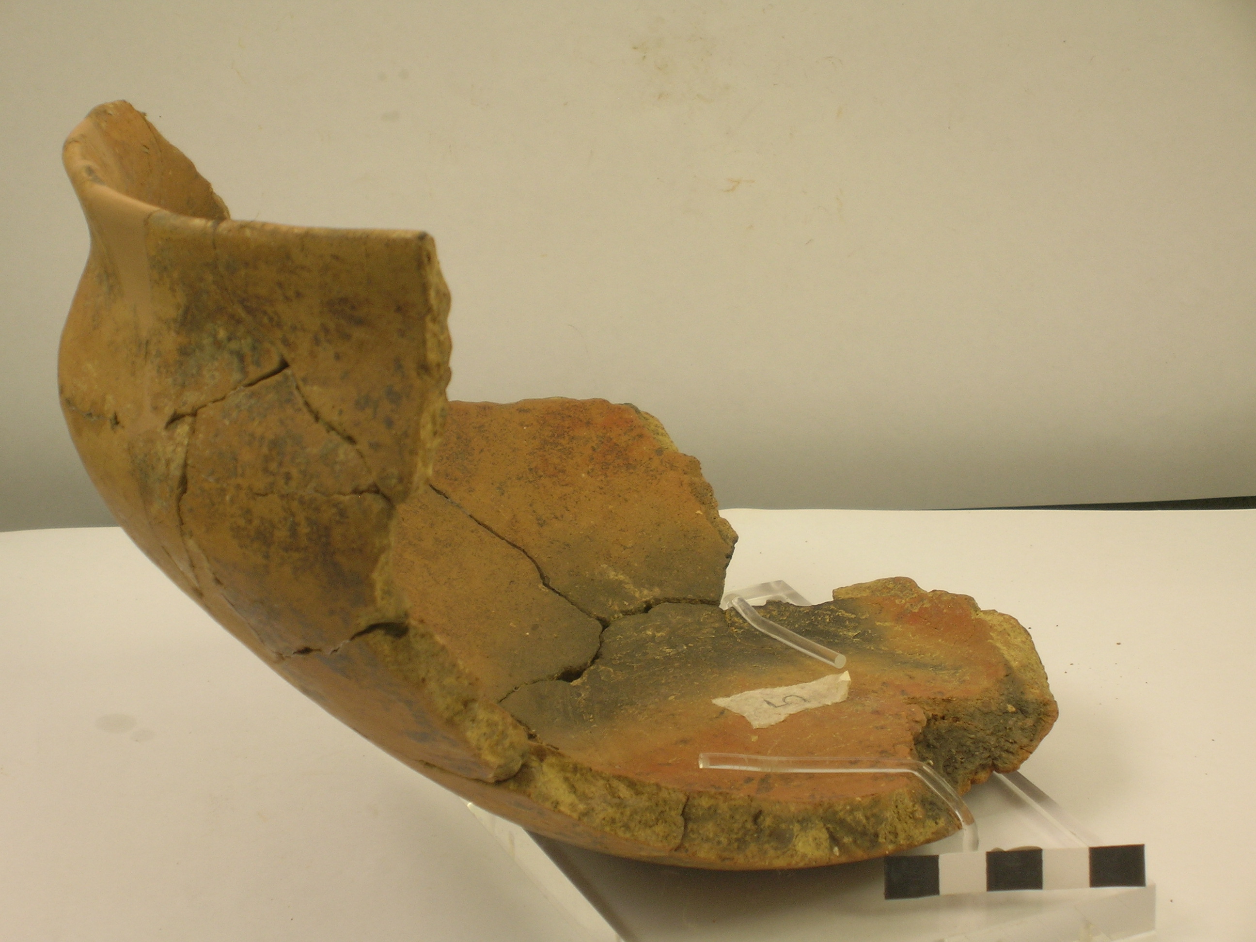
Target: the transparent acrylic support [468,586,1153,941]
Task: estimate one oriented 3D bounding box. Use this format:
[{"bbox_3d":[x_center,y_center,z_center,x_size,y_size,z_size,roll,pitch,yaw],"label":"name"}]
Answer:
[{"bbox_3d":[0.023,0.053,0.737,0.099,0.038,0.166,-12,23,-20],"label":"transparent acrylic support"}]

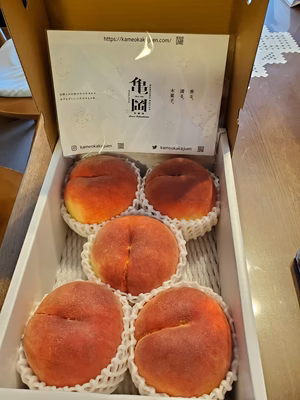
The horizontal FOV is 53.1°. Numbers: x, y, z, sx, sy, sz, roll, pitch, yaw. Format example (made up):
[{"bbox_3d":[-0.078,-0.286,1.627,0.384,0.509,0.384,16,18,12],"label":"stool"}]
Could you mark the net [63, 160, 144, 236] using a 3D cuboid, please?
[{"bbox_3d":[-0.061,0.001,0.407,0.103,0.067,0.103,1,55,4],"label":"net"}]

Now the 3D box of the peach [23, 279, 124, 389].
[{"bbox_3d":[-0.072,0.128,0.292,0.094,0.087,0.094,1,55,4],"label":"peach"}]

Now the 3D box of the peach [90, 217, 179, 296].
[{"bbox_3d":[-0.015,0.064,0.332,0.096,0.088,0.096,1,55,4],"label":"peach"}]

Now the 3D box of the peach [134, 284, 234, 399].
[{"bbox_3d":[0.031,0.131,0.287,0.092,0.085,0.092,1,55,4],"label":"peach"}]

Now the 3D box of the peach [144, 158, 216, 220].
[{"bbox_3d":[0.039,-0.010,0.385,0.091,0.084,0.091,1,55,4],"label":"peach"}]

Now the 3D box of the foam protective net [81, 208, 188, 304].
[{"bbox_3d":[-0.014,0.075,0.347,0.110,0.067,0.110,1,55,4],"label":"foam protective net"}]

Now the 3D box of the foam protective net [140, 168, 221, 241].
[{"bbox_3d":[0.040,0.003,0.404,0.102,0.065,0.102,1,55,4],"label":"foam protective net"}]

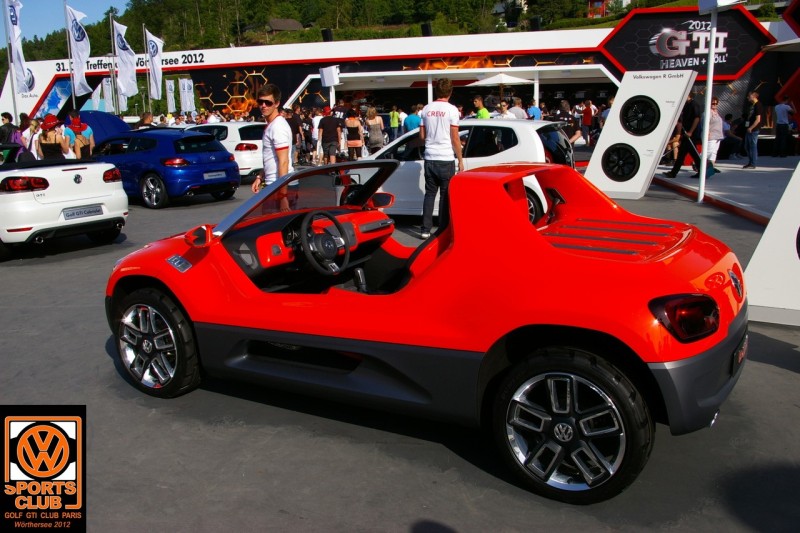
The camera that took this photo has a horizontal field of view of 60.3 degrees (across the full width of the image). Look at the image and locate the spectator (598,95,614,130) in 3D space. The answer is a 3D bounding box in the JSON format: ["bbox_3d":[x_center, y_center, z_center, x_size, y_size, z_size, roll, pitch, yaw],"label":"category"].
[{"bbox_3d":[5.679,-3.727,18.800,0.520,1.750,0.340,6,14,30],"label":"spectator"}]

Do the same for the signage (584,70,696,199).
[{"bbox_3d":[3.929,-2.179,11.536,1.750,2.050,0.450,6,14,29],"label":"signage"}]

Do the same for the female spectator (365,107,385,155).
[{"bbox_3d":[-0.619,-3.145,17.300,0.460,1.680,0.320,0,12,6],"label":"female spectator"}]

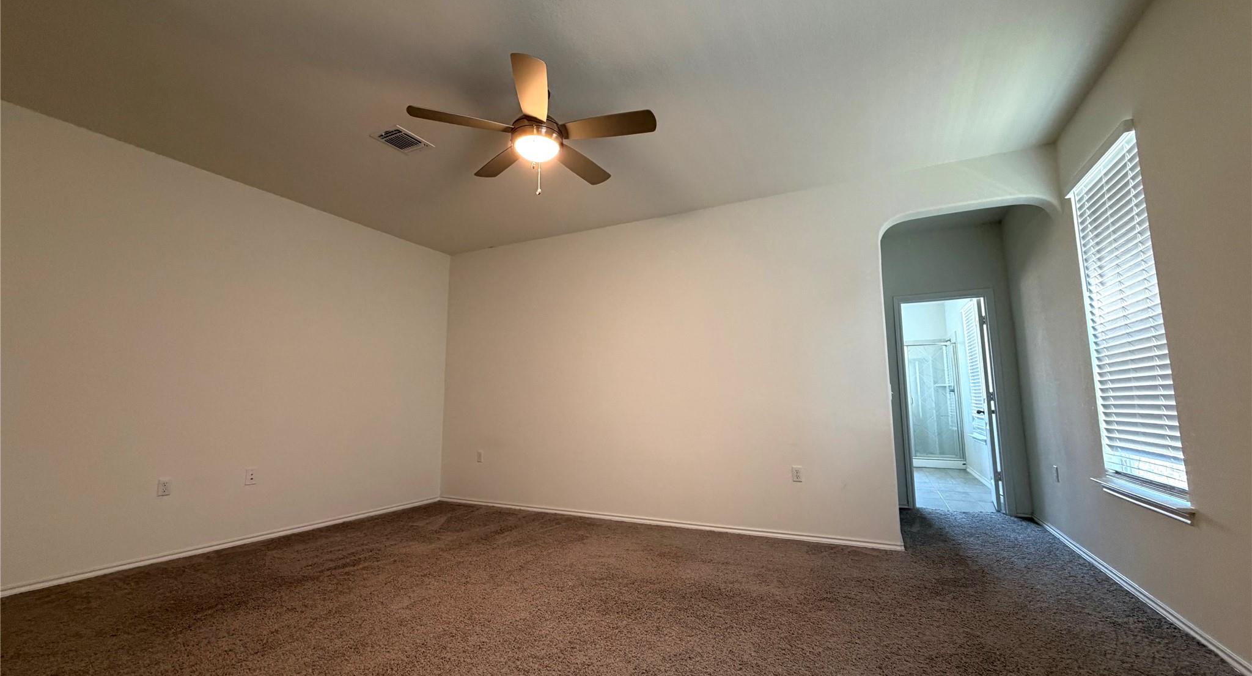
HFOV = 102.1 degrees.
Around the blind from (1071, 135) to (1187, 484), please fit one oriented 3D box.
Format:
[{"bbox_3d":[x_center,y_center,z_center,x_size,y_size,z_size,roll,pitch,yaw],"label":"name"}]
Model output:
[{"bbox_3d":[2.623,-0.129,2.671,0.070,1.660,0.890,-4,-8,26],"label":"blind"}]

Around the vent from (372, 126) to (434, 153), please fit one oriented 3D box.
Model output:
[{"bbox_3d":[-1.465,-1.283,3.331,0.258,0.020,0.304,-4,-8,26],"label":"vent"}]

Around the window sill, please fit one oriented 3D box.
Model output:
[{"bbox_3d":[2.592,0.806,2.550,0.120,0.085,0.970,-4,-8,26],"label":"window sill"}]

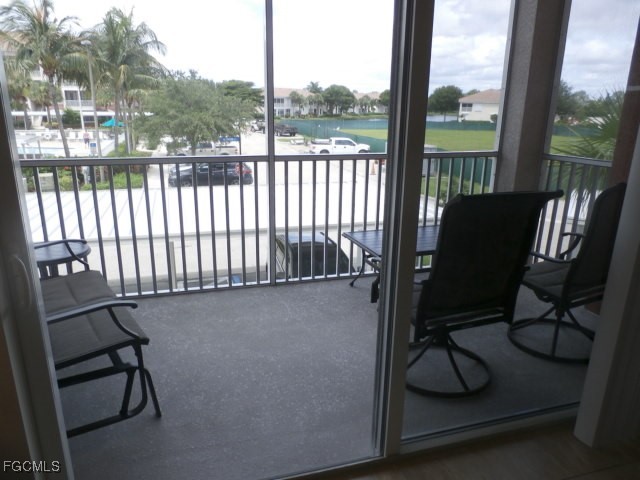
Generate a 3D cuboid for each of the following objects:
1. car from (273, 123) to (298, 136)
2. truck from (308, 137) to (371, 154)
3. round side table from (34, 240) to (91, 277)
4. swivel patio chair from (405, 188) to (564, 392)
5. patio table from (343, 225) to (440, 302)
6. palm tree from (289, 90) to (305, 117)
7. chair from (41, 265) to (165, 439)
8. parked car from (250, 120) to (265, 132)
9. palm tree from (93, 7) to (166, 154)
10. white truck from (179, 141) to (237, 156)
[{"bbox_3d":[-5.407,-17.524,73.500,4.900,1.850,1.950,15,21,39],"label":"car"},{"bbox_3d":[1.862,-8.865,44.084,5.850,1.940,2.030,0,16,-4],"label":"truck"},{"bbox_3d":[-1.757,0.320,3.107,0.465,0.510,0.465,1,16,0],"label":"round side table"},{"bbox_3d":[0.731,0.225,2.557,0.670,1.070,0.740,-5,17,-19],"label":"swivel patio chair"},{"bbox_3d":[0.814,0.215,3.655,1.120,0.475,0.630,-5,17,-19],"label":"patio table"},{"bbox_3d":[-7.063,-40.870,138.897,4.300,7.847,4.300,1,16,0],"label":"palm tree"},{"bbox_3d":[-1.395,0.351,2.272,0.780,0.930,1.215,-11,20,-36],"label":"chair"},{"bbox_3d":[-10.515,-19.891,81.000,4.900,1.850,1.950,16,22,42],"label":"parked car"},{"bbox_3d":[-16.362,-13.517,40.400,6.341,12.523,6.341,1,16,0],"label":"palm tree"},{"bbox_3d":[-10.119,-7.630,40.048,5.750,1.920,2.000,-4,17,-16],"label":"white truck"}]

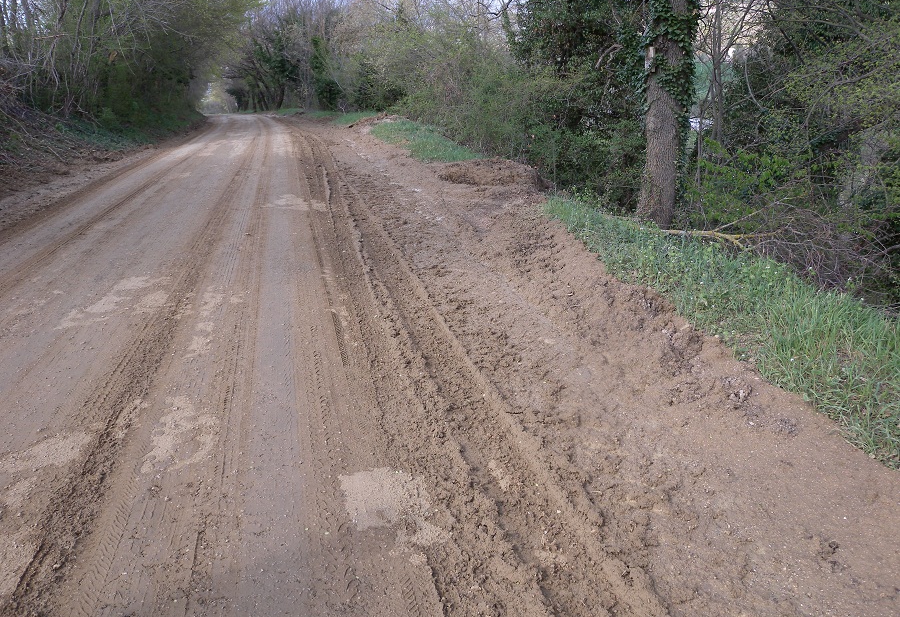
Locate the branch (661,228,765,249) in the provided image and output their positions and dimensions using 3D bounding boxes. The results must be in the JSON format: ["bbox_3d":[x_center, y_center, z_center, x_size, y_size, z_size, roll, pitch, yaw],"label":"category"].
[{"bbox_3d":[2.704,-0.726,7.500,1.120,0.180,0.360,4,18,11],"label":"branch"}]

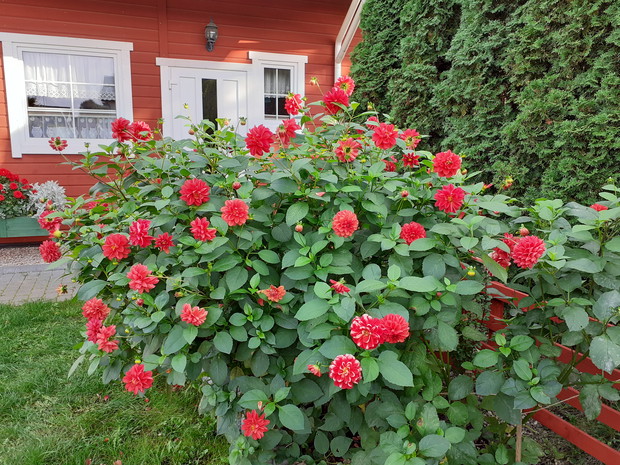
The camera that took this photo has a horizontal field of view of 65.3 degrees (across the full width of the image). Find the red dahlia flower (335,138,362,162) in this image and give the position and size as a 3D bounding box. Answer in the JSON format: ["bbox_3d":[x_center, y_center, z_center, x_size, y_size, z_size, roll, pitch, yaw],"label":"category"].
[{"bbox_3d":[0.143,-0.308,1.814,0.097,0.093,0.053,1,12,6],"label":"red dahlia flower"}]

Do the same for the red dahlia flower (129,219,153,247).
[{"bbox_3d":[-0.579,0.000,1.652,0.089,0.094,0.059,5,-7,25],"label":"red dahlia flower"}]

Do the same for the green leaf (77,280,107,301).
[{"bbox_3d":[-0.798,0.212,1.770,0.125,0.022,0.075,-30,46,-24],"label":"green leaf"}]

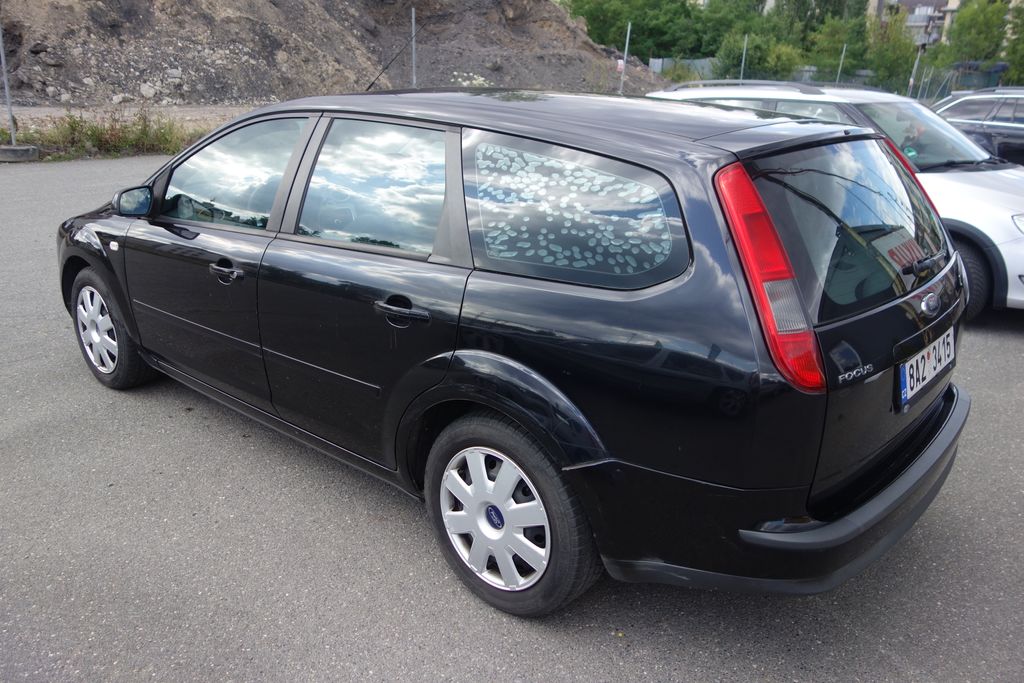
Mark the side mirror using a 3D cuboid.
[{"bbox_3d":[-1.577,-0.586,3.304,0.125,0.135,0.185,16,23,38],"label":"side mirror"}]

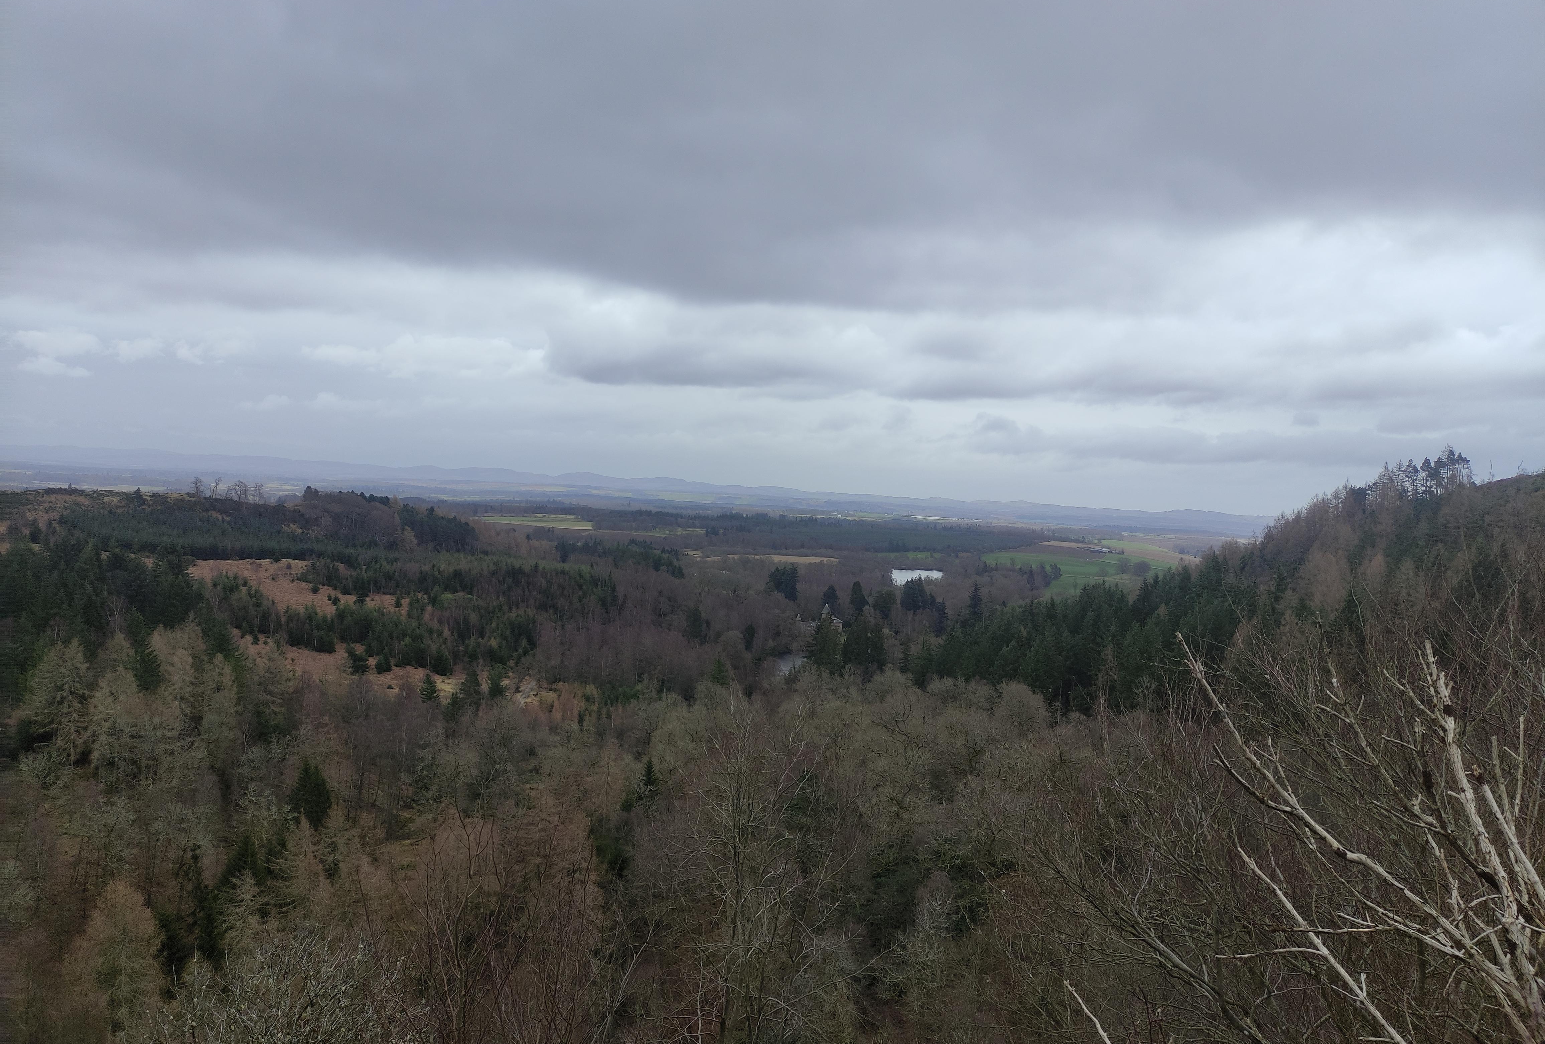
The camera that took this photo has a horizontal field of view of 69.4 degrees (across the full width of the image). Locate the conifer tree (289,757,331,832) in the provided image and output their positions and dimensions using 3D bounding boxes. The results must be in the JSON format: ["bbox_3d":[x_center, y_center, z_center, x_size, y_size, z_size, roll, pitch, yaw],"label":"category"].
[{"bbox_3d":[-64.115,38.377,155.000,6.000,11.000,6.000,2,1,0],"label":"conifer tree"}]

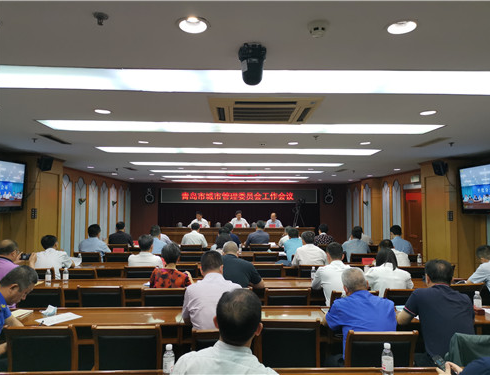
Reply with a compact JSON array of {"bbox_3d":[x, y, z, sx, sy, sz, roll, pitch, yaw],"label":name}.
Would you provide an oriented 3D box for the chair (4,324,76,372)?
[{"bbox_3d":[-1.386,1.394,2.863,0.490,0.880,0.540,0,-3,-2],"label":"chair"}]

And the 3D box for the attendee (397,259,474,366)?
[{"bbox_3d":[1.235,1.139,2.773,0.530,1.317,0.820,0,-3,-6],"label":"attendee"}]

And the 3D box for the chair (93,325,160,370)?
[{"bbox_3d":[-0.795,1.363,2.807,0.460,0.870,0.540,0,-3,-2],"label":"chair"}]

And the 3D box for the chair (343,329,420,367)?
[{"bbox_3d":[0.919,1.411,2.824,0.470,0.880,0.540,0,-3,-2],"label":"chair"}]

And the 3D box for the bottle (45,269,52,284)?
[{"bbox_3d":[-2.328,1.042,4.624,0.063,0.165,0.063,0,-3,-2],"label":"bottle"}]

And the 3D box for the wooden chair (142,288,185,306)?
[{"bbox_3d":[-0.811,1.459,4.107,0.490,0.880,0.540,0,-3,-2],"label":"wooden chair"}]

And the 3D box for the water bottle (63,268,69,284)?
[{"bbox_3d":[-2.176,1.079,4.751,0.065,0.195,0.065,0,-3,-2],"label":"water bottle"}]

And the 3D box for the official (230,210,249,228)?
[{"bbox_3d":[-0.170,1.374,12.044,0.560,1.300,0.750,0,-3,-2],"label":"official"}]

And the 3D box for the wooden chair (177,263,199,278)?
[{"bbox_3d":[-0.876,1.501,5.561,0.460,0.870,0.540,0,-3,-2],"label":"wooden chair"}]

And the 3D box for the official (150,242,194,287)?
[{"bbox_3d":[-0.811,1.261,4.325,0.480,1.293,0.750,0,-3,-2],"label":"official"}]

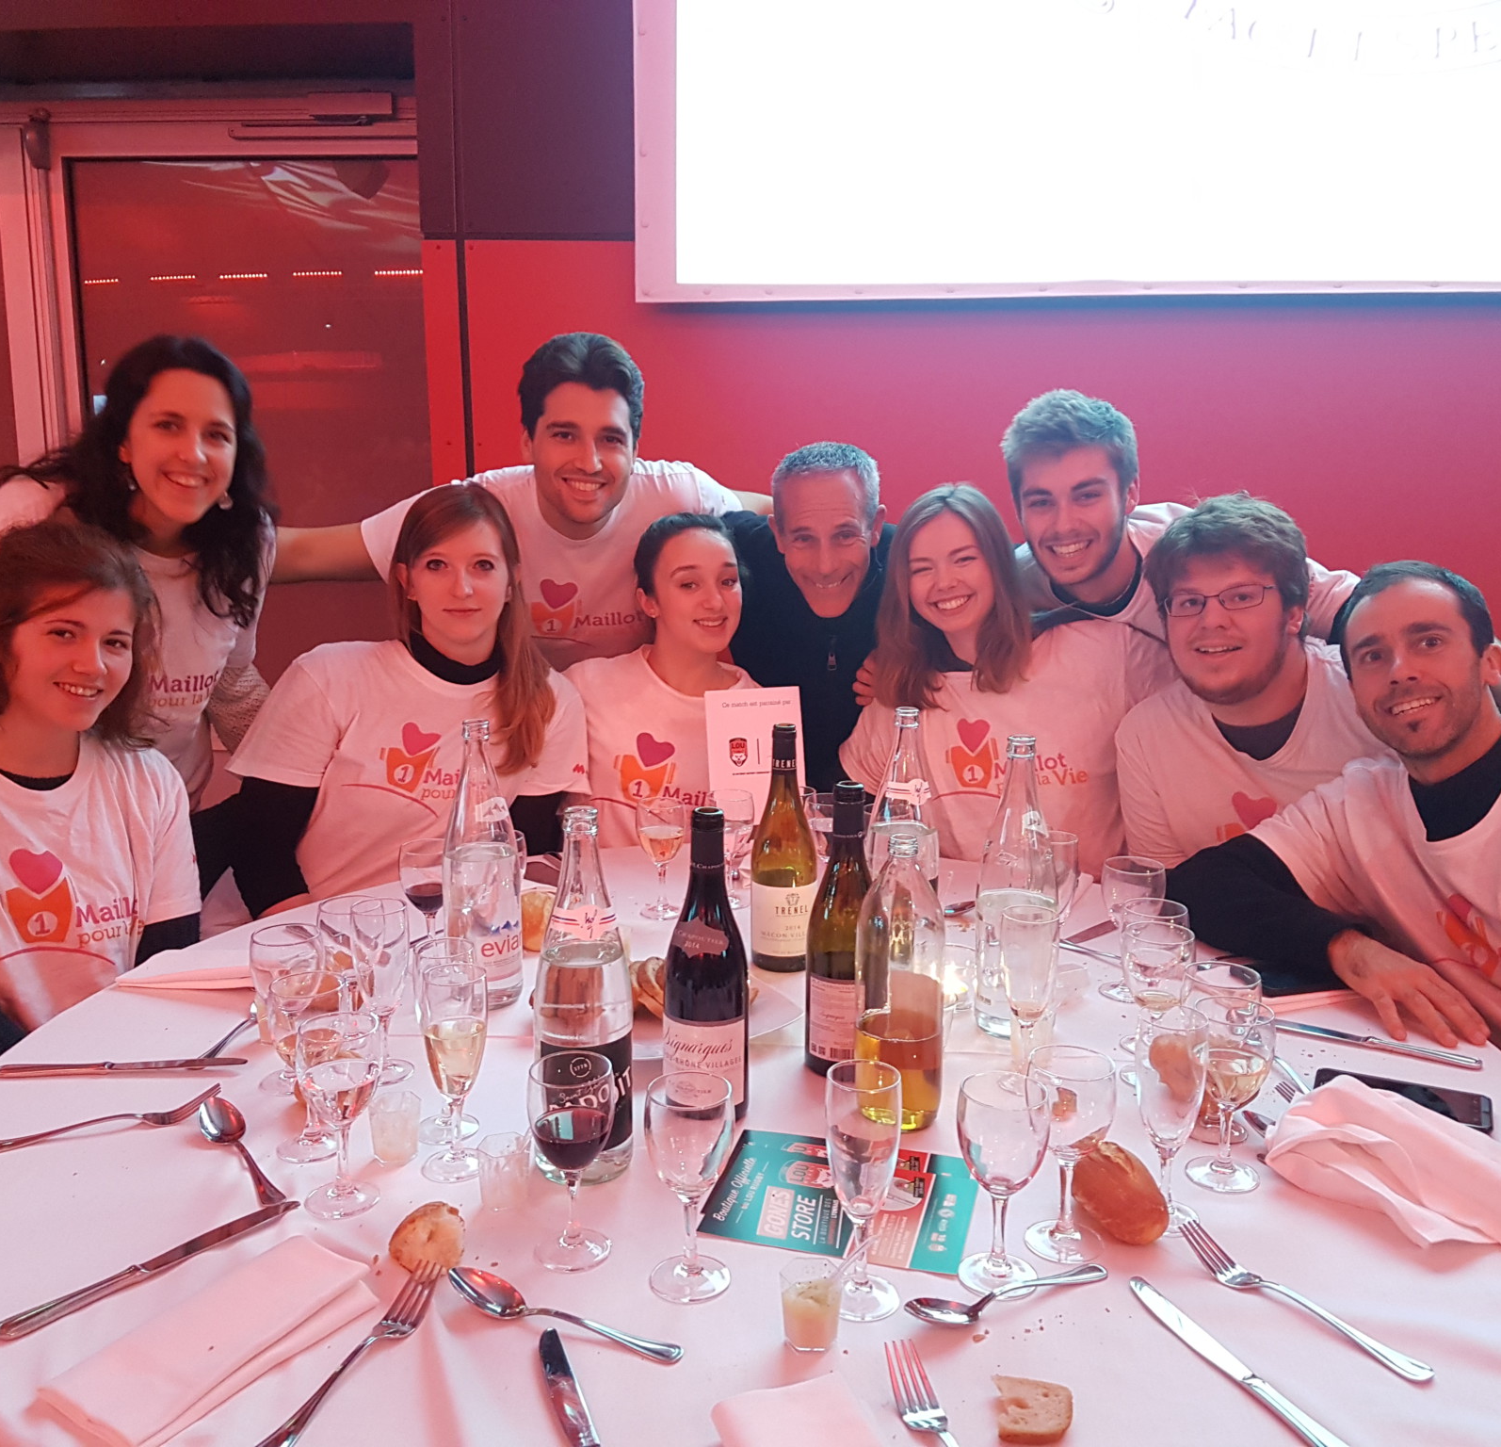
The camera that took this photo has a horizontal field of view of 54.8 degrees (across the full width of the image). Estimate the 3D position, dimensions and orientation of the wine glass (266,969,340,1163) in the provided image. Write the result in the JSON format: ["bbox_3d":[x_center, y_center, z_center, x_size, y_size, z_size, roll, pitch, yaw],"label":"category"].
[{"bbox_3d":[-0.401,0.313,1.325,0.069,0.156,0.069,1,11,0],"label":"wine glass"}]

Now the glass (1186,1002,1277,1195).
[{"bbox_3d":[0.422,0.326,1.276,0.071,0.156,0.071,0,11,0],"label":"glass"}]

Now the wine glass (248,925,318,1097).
[{"bbox_3d":[-0.462,0.287,1.459,0.071,0.156,0.071,1,11,0],"label":"wine glass"}]

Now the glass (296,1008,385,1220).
[{"bbox_3d":[-0.346,0.332,1.227,0.070,0.157,0.070,1,11,0],"label":"glass"}]

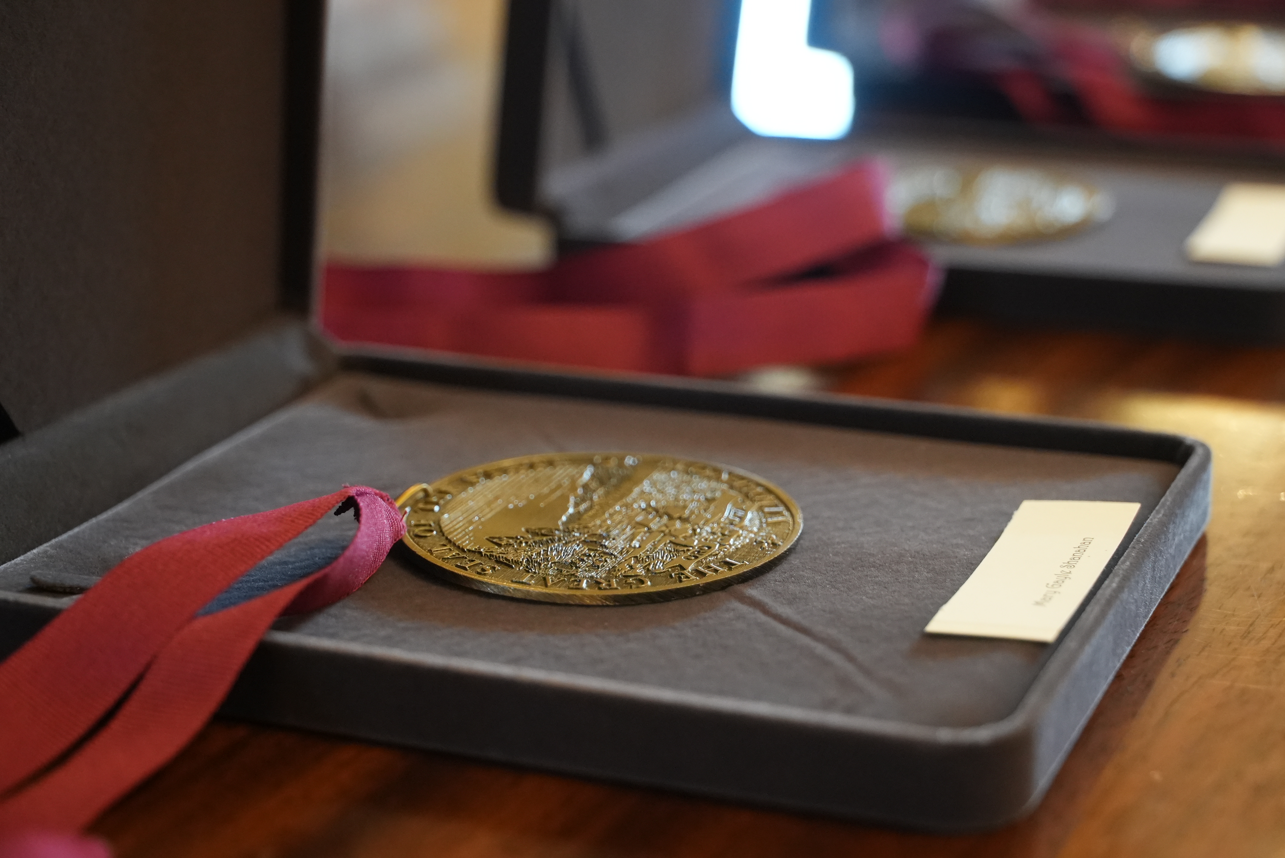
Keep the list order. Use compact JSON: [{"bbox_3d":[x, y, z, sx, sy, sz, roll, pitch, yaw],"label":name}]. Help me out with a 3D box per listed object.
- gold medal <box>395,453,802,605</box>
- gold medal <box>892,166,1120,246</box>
[{"bbox_3d":[-0.008,0.017,0.455,0.074,0.003,0.074,6,19,17],"label":"gold medal"},{"bbox_3d":[0.093,-0.061,0.688,0.073,0.003,0.073,5,19,14],"label":"gold medal"}]

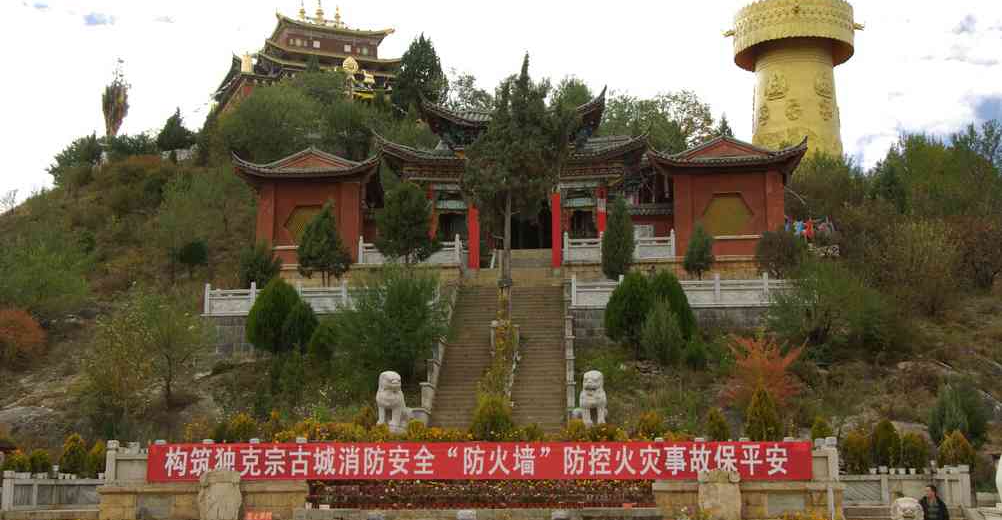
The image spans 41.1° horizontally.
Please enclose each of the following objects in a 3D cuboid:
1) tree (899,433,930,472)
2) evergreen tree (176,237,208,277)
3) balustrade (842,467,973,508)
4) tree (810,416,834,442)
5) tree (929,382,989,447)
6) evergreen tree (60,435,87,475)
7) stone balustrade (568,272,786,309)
[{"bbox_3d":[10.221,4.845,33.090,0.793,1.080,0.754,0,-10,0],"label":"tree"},{"bbox_3d":[-11.098,-0.092,48.123,1.154,1.463,1.096,0,-10,0],"label":"evergreen tree"},{"bbox_3d":[9.685,5.396,31.800,3.100,0.960,0.350,-1,-10,3],"label":"balustrade"},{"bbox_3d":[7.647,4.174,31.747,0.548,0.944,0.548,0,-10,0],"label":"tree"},{"bbox_3d":[11.483,3.978,33.500,1.506,1.847,1.506,-4,-10,19],"label":"tree"},{"bbox_3d":[-10.472,4.829,32.892,0.715,1.097,0.679,0,-10,0],"label":"evergreen tree"},{"bbox_3d":[5.686,0.983,43.000,7.000,1.150,0.300,-1,-10,3],"label":"stone balustrade"}]

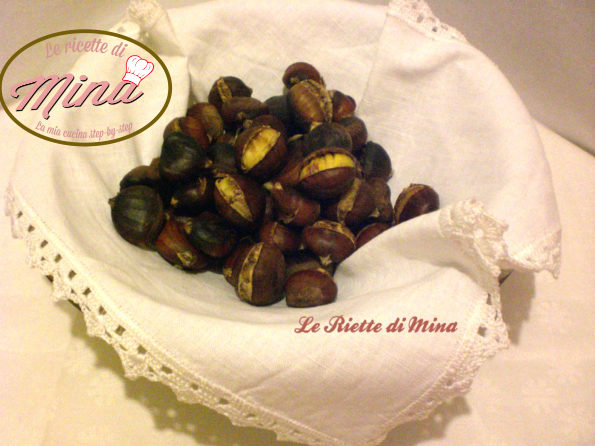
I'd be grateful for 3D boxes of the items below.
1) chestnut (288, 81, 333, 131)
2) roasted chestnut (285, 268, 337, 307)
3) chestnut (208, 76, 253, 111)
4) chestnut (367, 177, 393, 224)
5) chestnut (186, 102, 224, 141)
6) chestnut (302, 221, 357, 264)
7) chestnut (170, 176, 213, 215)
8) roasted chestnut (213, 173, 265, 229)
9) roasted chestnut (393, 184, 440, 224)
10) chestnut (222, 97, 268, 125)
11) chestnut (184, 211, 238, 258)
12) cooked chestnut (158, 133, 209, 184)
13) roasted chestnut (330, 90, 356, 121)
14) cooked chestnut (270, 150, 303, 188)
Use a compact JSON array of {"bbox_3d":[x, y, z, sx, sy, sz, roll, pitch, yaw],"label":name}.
[{"bbox_3d":[0.009,-0.086,0.475,0.031,0.031,0.036,-11,47,-10],"label":"chestnut"},{"bbox_3d":[0.008,0.039,0.390,0.031,0.024,0.027,0,42,0],"label":"roasted chestnut"},{"bbox_3d":[-0.048,-0.091,0.475,0.033,0.028,0.029,0,42,0],"label":"chestnut"},{"bbox_3d":[0.053,-0.016,0.435,0.028,0.028,0.030,0,42,0],"label":"chestnut"},{"bbox_3d":[-0.067,-0.073,0.478,0.028,0.029,0.030,0,44,0],"label":"chestnut"},{"bbox_3d":[0.020,0.013,0.415,0.034,0.028,0.029,0,46,0],"label":"chestnut"},{"bbox_3d":[-0.069,-0.019,0.430,0.032,0.027,0.028,-11,43,-12],"label":"chestnut"},{"bbox_3d":[-0.038,-0.015,0.420,0.031,0.030,0.035,-19,49,-17],"label":"roasted chestnut"},{"bbox_3d":[0.079,-0.011,0.430,0.032,0.029,0.030,15,48,14],"label":"roasted chestnut"},{"bbox_3d":[-0.037,-0.079,0.462,0.033,0.023,0.028,0,44,0],"label":"chestnut"},{"bbox_3d":[-0.056,0.008,0.422,0.034,0.028,0.030,0,44,0],"label":"chestnut"},{"bbox_3d":[-0.075,-0.043,0.430,0.033,0.029,0.030,0,42,0],"label":"cooked chestnut"},{"bbox_3d":[0.032,-0.085,0.475,0.029,0.028,0.028,0,42,0],"label":"roasted chestnut"},{"bbox_3d":[-0.006,-0.036,0.437,0.031,0.027,0.029,0,44,0],"label":"cooked chestnut"}]

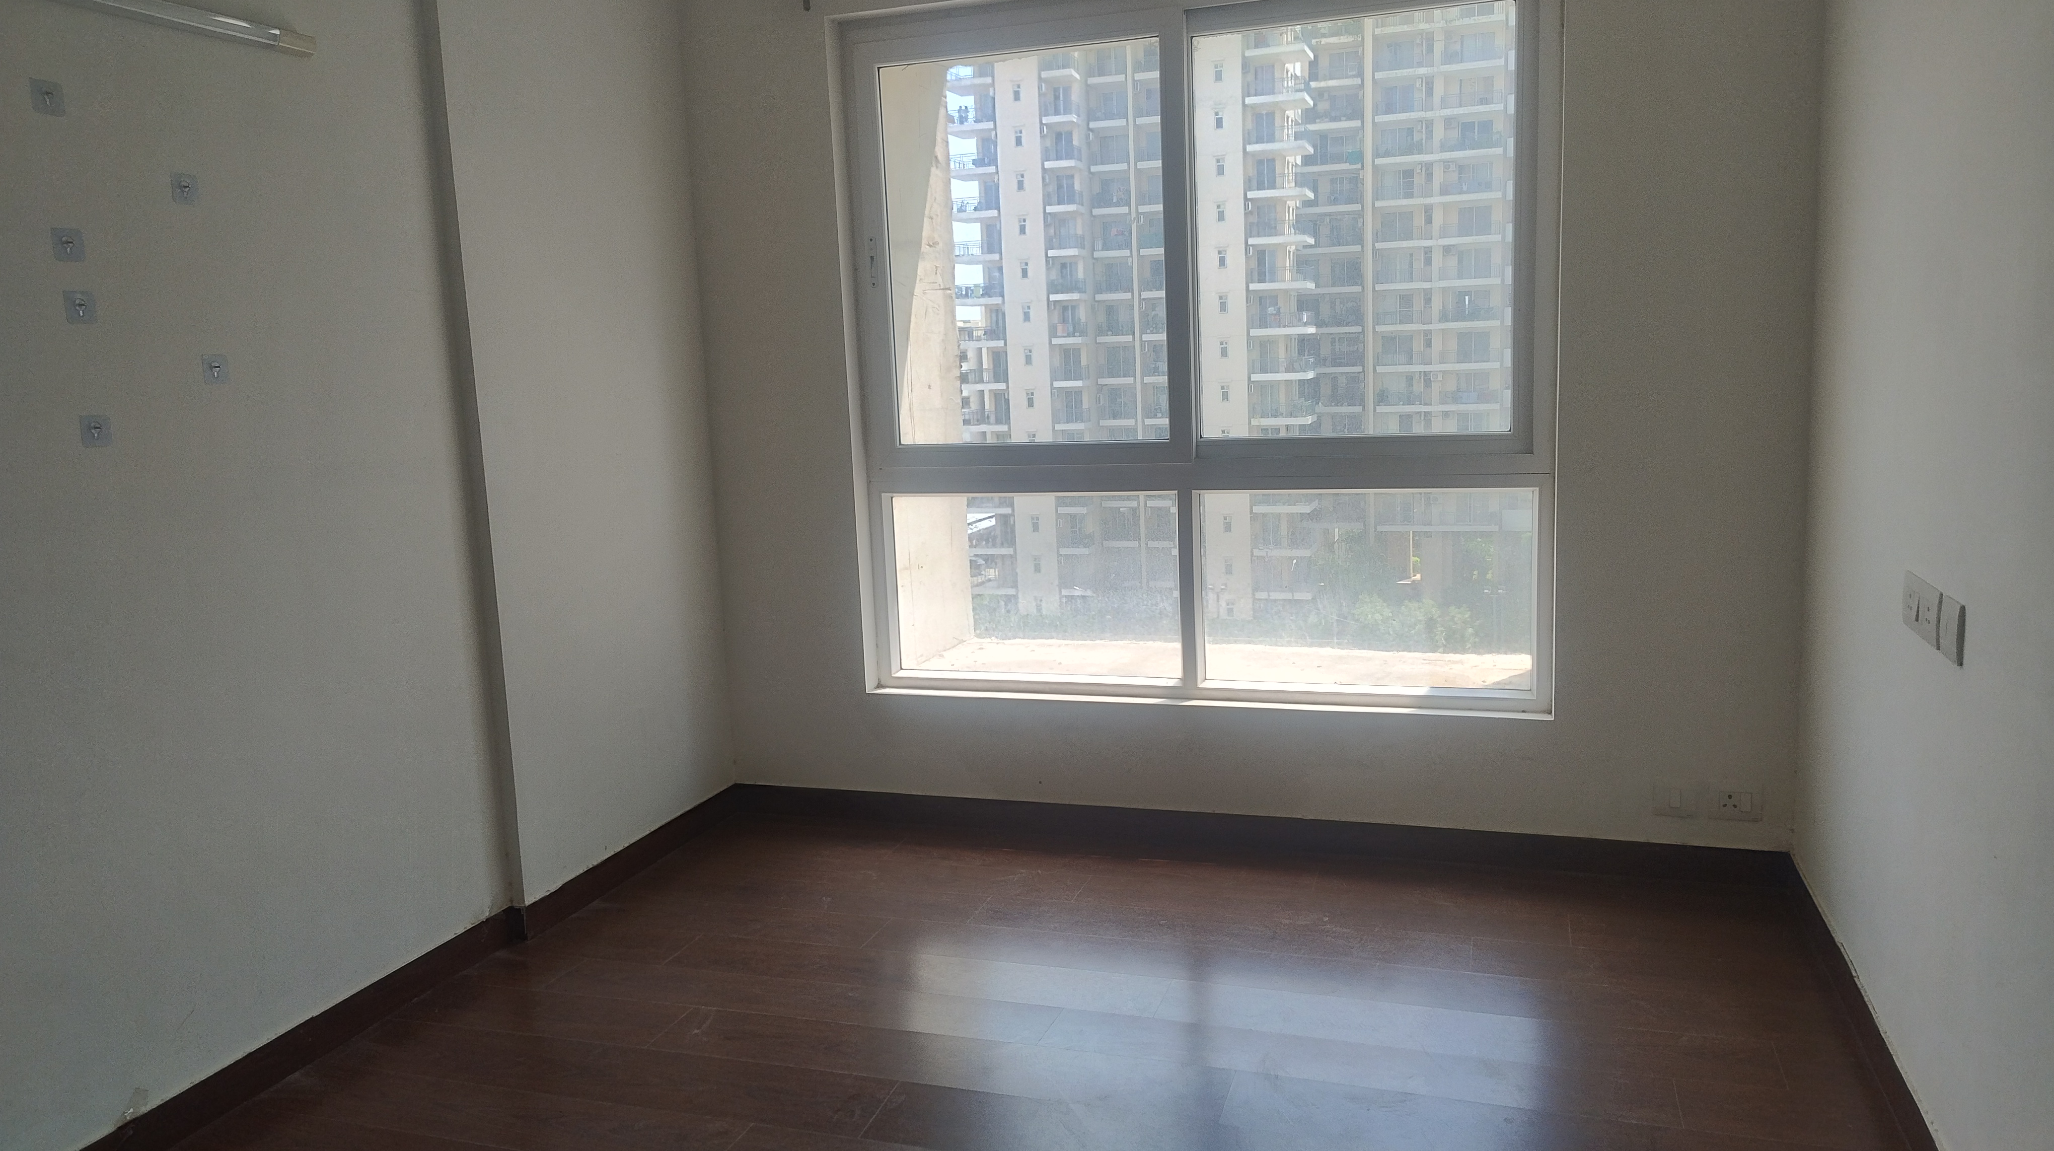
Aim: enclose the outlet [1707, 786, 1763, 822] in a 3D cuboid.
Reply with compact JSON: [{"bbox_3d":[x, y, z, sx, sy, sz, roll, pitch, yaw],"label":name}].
[{"bbox_3d":[1.752,0.566,3.533,0.123,0.089,0.013,1,9,19],"label":"outlet"}]

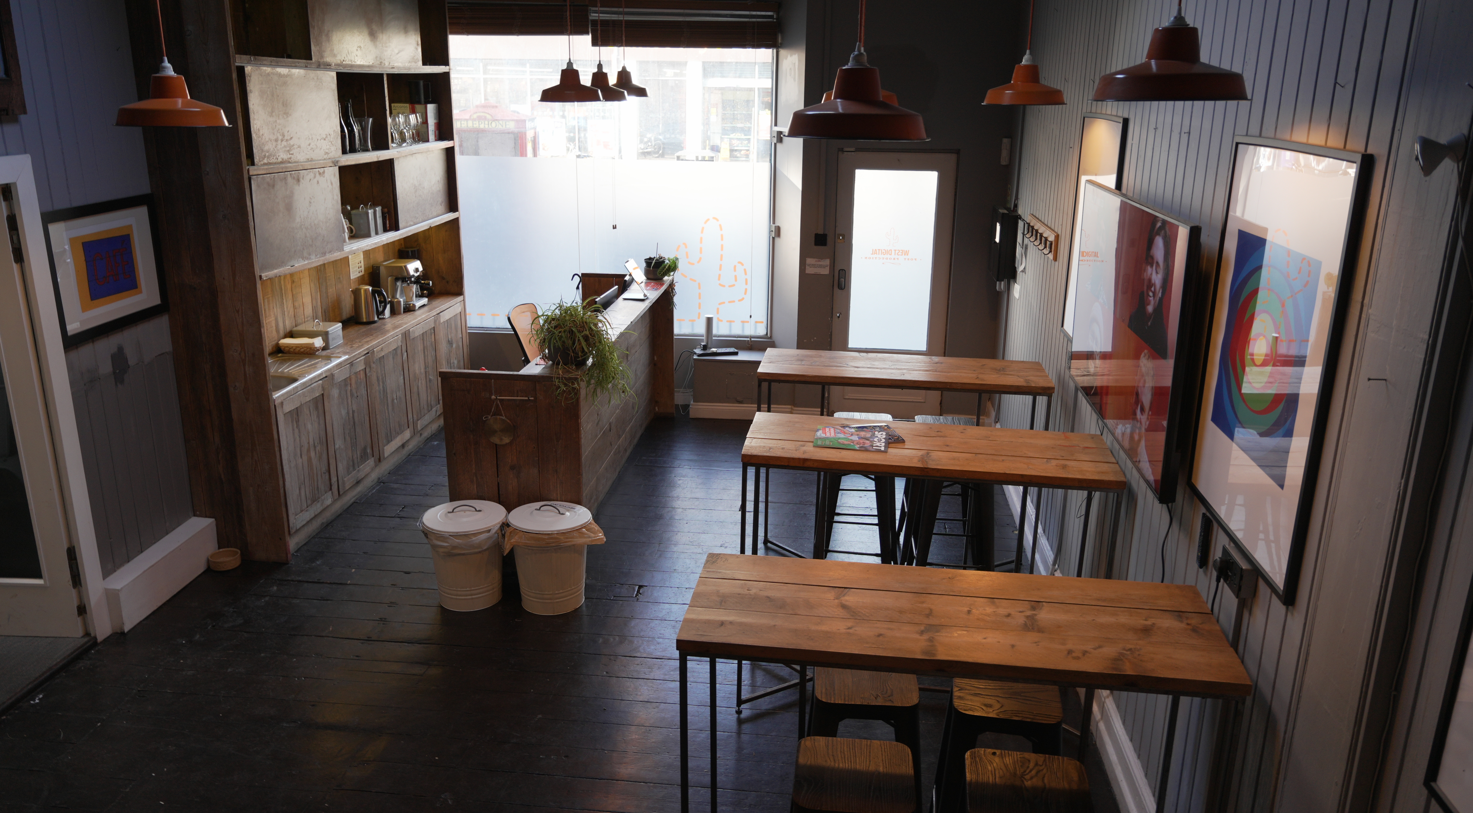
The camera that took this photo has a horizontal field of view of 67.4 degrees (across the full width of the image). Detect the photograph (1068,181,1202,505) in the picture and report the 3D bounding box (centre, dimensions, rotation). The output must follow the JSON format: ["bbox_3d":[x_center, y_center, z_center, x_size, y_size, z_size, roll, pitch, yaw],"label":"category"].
[{"bbox_3d":[1.380,-0.307,3.912,0.052,0.831,1.458,1,16,6],"label":"photograph"}]

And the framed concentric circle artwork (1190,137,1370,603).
[{"bbox_3d":[1.375,-0.144,2.876,0.028,1.050,0.812,2,17,6],"label":"framed concentric circle artwork"}]

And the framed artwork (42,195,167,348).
[{"bbox_3d":[-2.878,-0.646,5.088,0.030,0.588,0.749,2,16,6],"label":"framed artwork"}]

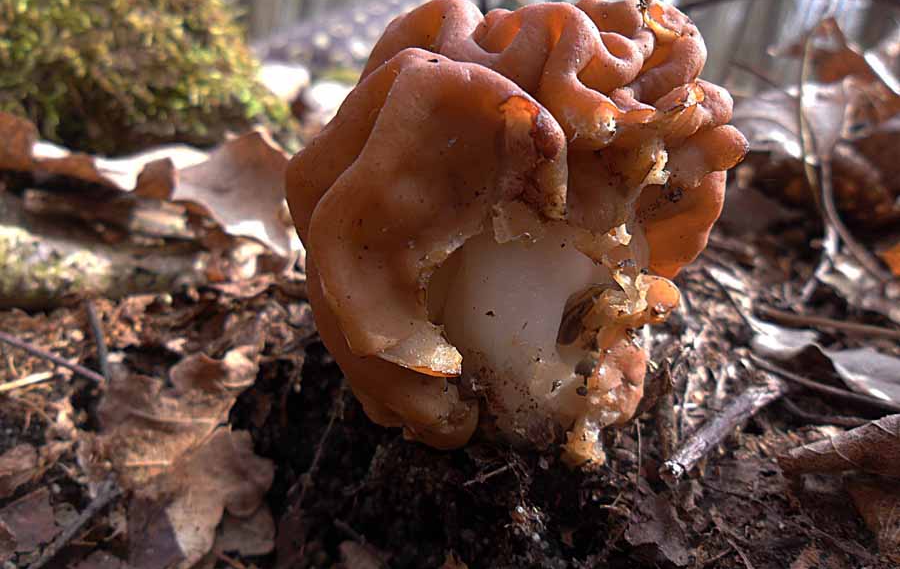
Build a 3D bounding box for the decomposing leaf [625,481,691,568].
[{"bbox_3d":[0.054,0.064,0.189,0.016,0.005,0.024,-3,39,-8],"label":"decomposing leaf"}]

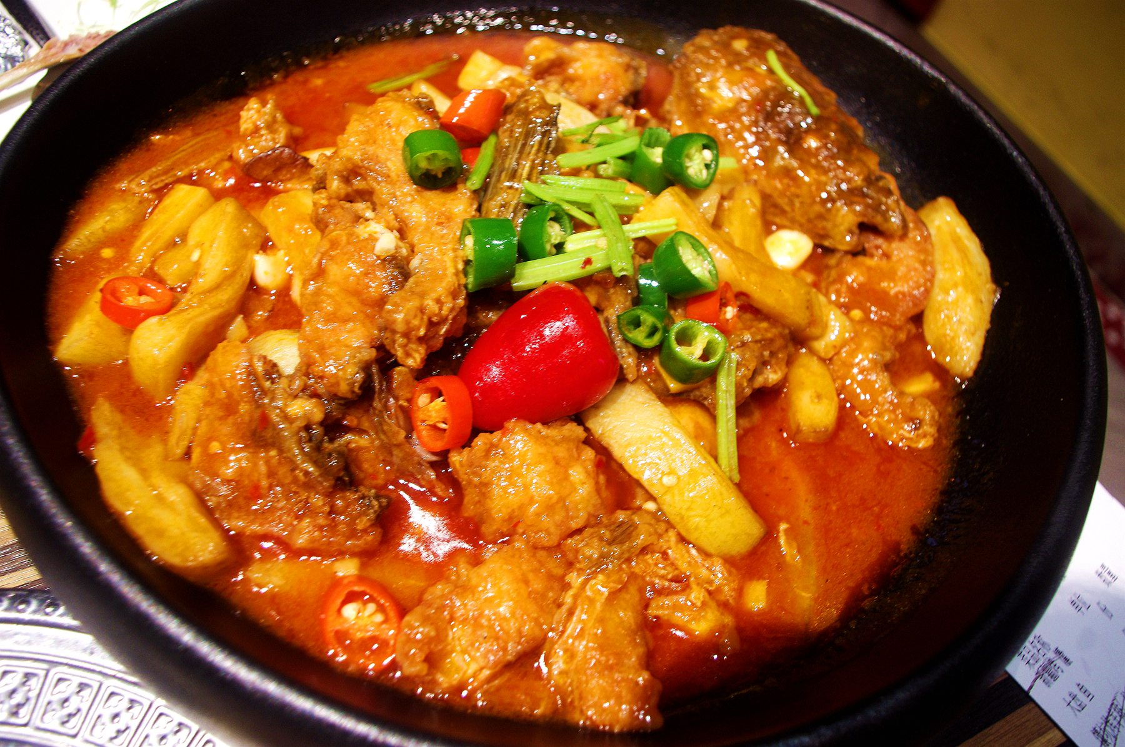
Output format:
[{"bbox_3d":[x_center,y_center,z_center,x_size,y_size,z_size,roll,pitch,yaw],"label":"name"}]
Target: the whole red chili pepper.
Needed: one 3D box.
[{"bbox_3d":[-0.007,-0.005,0.242,0.038,0.030,0.047,40,58,22],"label":"whole red chili pepper"}]

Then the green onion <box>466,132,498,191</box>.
[{"bbox_3d":[-0.027,-0.075,0.293,0.004,0.004,0.042,10,41,1],"label":"green onion"}]

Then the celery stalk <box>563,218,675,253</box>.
[{"bbox_3d":[0.020,-0.046,0.275,0.041,0.004,0.005,-13,55,-19],"label":"celery stalk"}]

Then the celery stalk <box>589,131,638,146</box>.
[{"bbox_3d":[0.018,-0.088,0.315,0.019,0.004,0.004,-6,53,1],"label":"celery stalk"}]

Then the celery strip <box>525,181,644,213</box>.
[{"bbox_3d":[0.007,-0.059,0.282,0.041,0.004,0.005,8,52,-2],"label":"celery strip"}]

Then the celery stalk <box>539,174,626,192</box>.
[{"bbox_3d":[0.007,-0.064,0.287,0.030,0.004,0.004,6,52,-2],"label":"celery stalk"}]

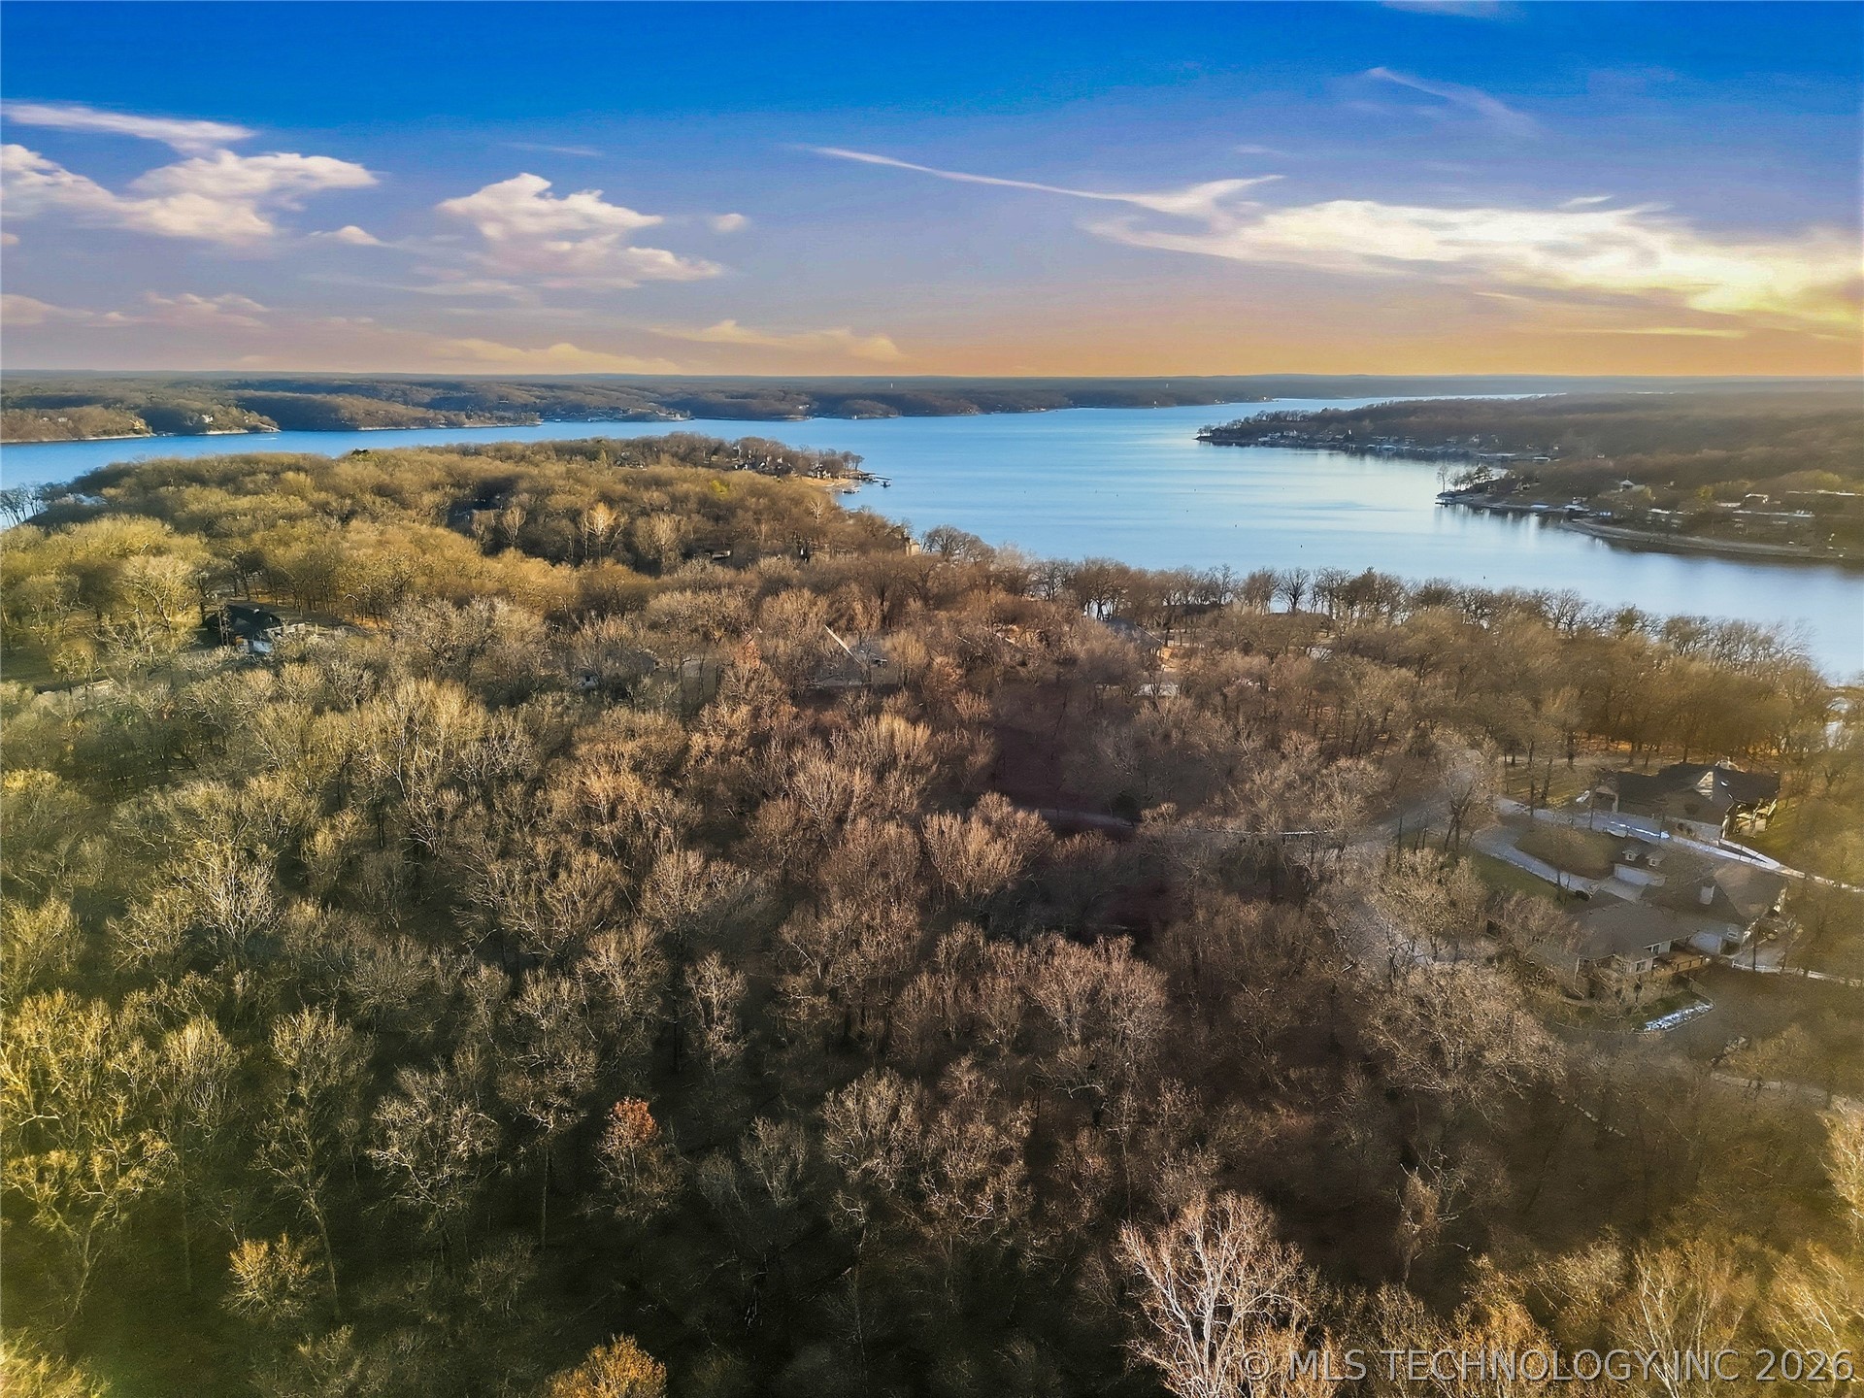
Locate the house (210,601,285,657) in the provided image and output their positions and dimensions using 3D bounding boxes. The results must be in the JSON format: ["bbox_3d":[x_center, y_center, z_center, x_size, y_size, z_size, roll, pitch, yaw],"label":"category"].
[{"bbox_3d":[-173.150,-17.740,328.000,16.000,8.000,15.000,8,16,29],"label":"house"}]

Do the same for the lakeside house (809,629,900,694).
[{"bbox_3d":[-17.920,-8.710,303.000,20.000,9.000,20.000,1,14,3],"label":"lakeside house"}]

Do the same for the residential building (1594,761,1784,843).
[{"bbox_3d":[133.200,17.600,228.000,27.000,8.500,19.000,10,17,34],"label":"residential building"}]

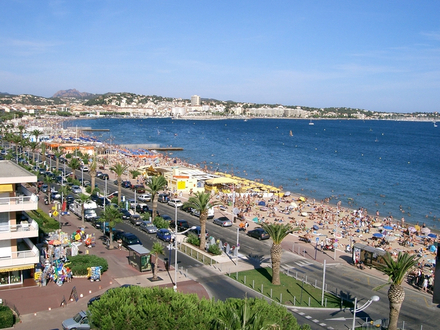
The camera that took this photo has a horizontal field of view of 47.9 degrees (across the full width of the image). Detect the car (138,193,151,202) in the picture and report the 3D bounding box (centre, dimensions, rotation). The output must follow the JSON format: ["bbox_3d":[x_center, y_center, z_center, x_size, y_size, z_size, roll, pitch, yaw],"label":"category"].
[{"bbox_3d":[-17.346,7.388,113.582,1.680,1.420,4.050,-3,7,-31],"label":"car"}]

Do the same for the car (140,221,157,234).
[{"bbox_3d":[-11.943,10.560,83.590,1.730,1.440,4.300,-2,7,-30],"label":"car"}]

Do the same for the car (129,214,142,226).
[{"bbox_3d":[-15.010,9.932,88.937,1.670,1.440,3.950,-2,7,-30],"label":"car"}]

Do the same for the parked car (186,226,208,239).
[{"bbox_3d":[-3.658,10.981,81.850,1.700,1.450,4.050,-3,7,-32],"label":"parked car"}]

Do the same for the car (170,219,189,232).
[{"bbox_3d":[-6.910,10.424,85.749,1.720,1.480,4.100,-2,7,-30],"label":"car"}]

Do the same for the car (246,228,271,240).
[{"bbox_3d":[6.240,11.110,80.680,1.740,1.450,4.250,-3,7,-34],"label":"car"}]

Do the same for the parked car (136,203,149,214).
[{"bbox_3d":[-15.587,8.665,100.123,1.680,1.600,3.800,-2,7,-30],"label":"parked car"}]

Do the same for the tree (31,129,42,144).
[{"bbox_3d":[-98.925,-14.490,267.907,5.700,9.000,5.700,-2,7,-30],"label":"tree"}]

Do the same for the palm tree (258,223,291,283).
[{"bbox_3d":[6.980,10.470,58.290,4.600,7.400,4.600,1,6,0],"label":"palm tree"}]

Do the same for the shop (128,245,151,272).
[{"bbox_3d":[-10.317,12.121,64.543,1.550,2.380,4.100,-2,7,-30],"label":"shop"}]

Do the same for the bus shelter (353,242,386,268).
[{"bbox_3d":[20.230,12.441,66.525,1.550,2.550,4.600,-3,7,-33],"label":"bus shelter"}]

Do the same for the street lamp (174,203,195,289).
[{"bbox_3d":[-3.992,9.164,56.538,2.700,10.434,0.400,-3,7,-29],"label":"street lamp"}]

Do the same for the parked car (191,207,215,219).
[{"bbox_3d":[-3.329,9.072,96.902,1.920,2.000,5.300,-2,7,-30],"label":"parked car"}]

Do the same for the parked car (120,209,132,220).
[{"bbox_3d":[-18.210,9.300,93.770,1.720,1.430,4.150,-3,7,-32],"label":"parked car"}]

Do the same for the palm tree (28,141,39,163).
[{"bbox_3d":[-69.820,-4.740,185.640,3.800,8.400,3.800,1,6,0],"label":"palm tree"}]

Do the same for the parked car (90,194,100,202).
[{"bbox_3d":[-27.220,7.470,109.540,1.720,1.450,4.150,-2,7,-31],"label":"parked car"}]

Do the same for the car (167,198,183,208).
[{"bbox_3d":[-9.540,8.210,105.810,1.720,1.430,4.250,-2,7,-31],"label":"car"}]

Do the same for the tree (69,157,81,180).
[{"bbox_3d":[-41.192,1.427,140.329,3.200,6.841,3.200,1,6,0],"label":"tree"}]

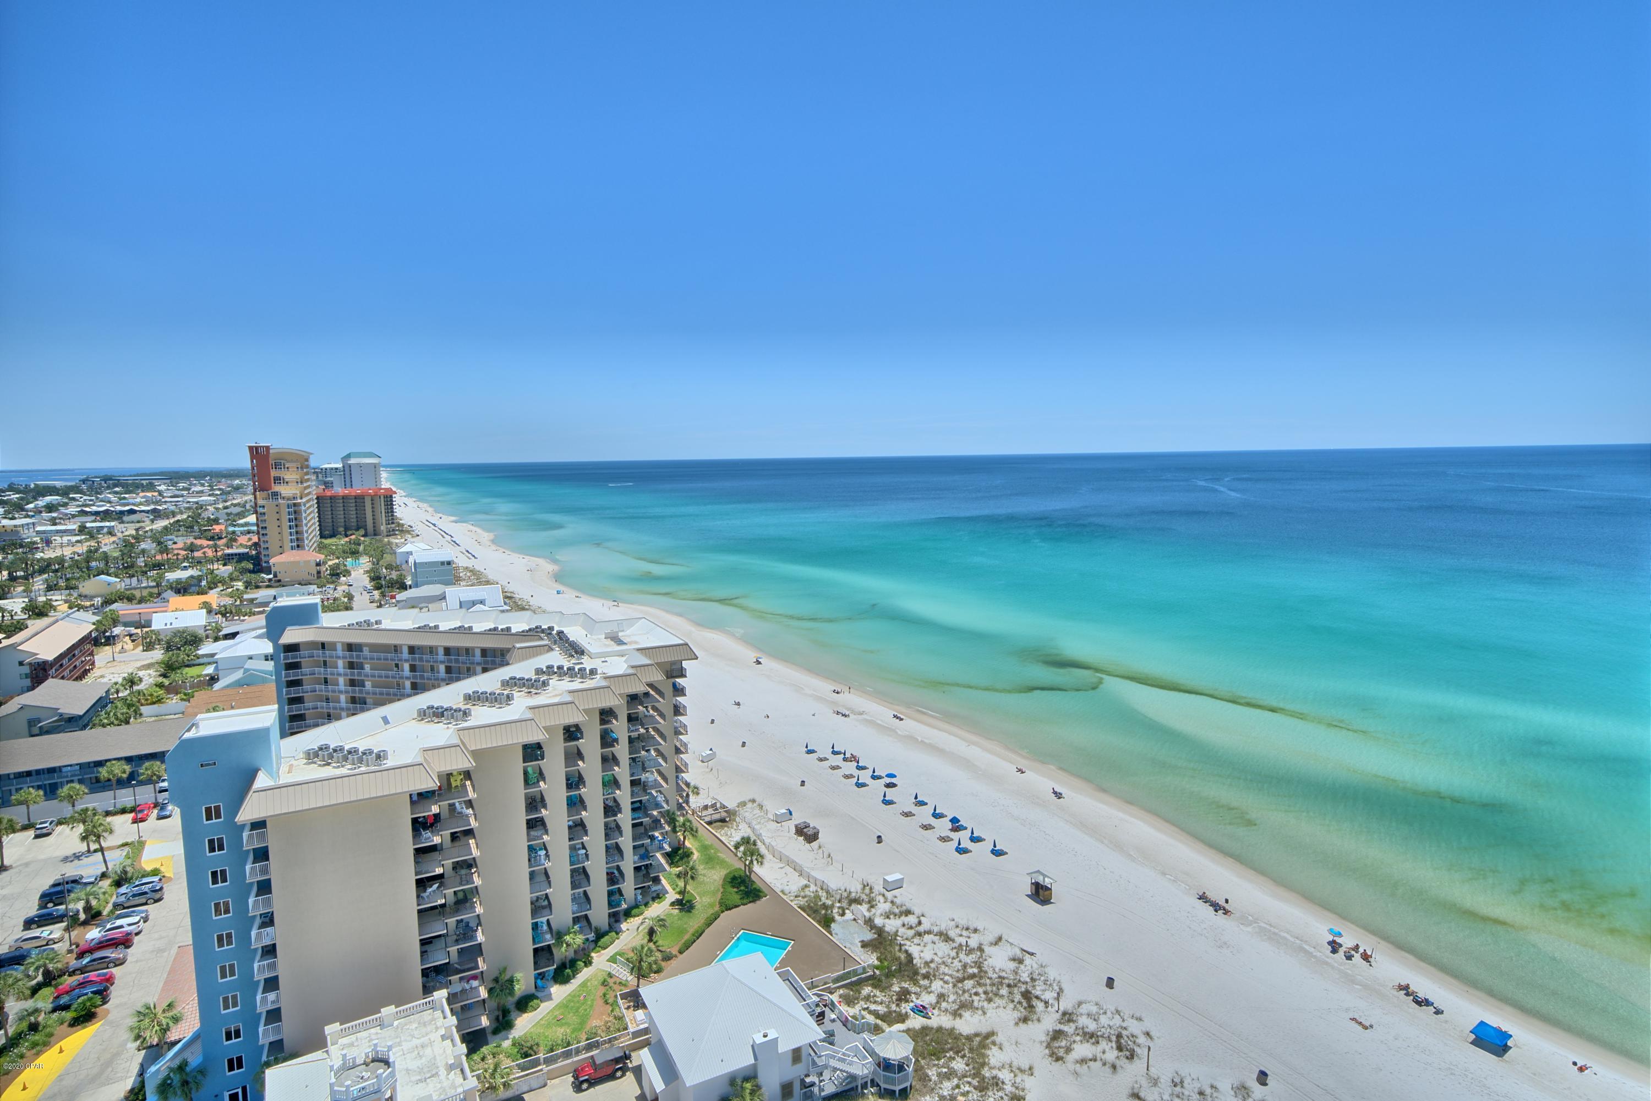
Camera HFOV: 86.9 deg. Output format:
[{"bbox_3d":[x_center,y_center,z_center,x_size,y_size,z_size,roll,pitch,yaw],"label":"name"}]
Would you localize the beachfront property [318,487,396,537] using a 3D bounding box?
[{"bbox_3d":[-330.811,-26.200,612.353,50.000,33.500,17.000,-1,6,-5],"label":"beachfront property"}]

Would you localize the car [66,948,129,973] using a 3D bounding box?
[{"bbox_3d":[-76.209,43.038,91.492,4.750,1.460,1.830,-4,7,-27],"label":"car"}]

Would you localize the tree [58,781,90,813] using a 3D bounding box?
[{"bbox_3d":[-114.238,38.026,132.426,3.500,4.900,3.500,-1,6,0],"label":"tree"}]

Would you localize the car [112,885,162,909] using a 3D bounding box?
[{"bbox_3d":[-82.259,41.571,104.569,4.750,1.700,1.900,-4,7,-25],"label":"car"}]

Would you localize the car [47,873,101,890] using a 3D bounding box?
[{"bbox_3d":[-94.160,41.841,109.040,4.950,1.830,1.950,-4,7,-27],"label":"car"}]

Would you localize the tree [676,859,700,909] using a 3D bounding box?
[{"bbox_3d":[-16.674,39.564,103.592,2.800,5.000,2.800,-1,6,0],"label":"tree"}]

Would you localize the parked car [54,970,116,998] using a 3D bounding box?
[{"bbox_3d":[-74.251,43.472,87.450,4.700,1.420,1.830,-4,7,-28],"label":"parked car"}]

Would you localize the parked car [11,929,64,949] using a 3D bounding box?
[{"bbox_3d":[-86.789,42.711,96.074,4.650,1.450,1.800,-4,7,-26],"label":"parked car"}]

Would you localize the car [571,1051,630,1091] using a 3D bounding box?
[{"bbox_3d":[-19.460,44.977,75.716,4.650,1.800,1.870,-4,7,-27],"label":"car"}]

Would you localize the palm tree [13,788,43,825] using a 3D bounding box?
[{"bbox_3d":[-117.368,37.767,128.306,4.400,5.200,4.400,-1,6,0],"label":"palm tree"}]

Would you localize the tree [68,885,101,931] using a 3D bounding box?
[{"bbox_3d":[-85.988,41.334,101.208,3.200,4.200,3.200,-1,6,0],"label":"tree"}]

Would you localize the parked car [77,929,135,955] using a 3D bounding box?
[{"bbox_3d":[-78.934,43.147,95.621,4.750,1.700,1.880,-4,7,-28],"label":"parked car"}]

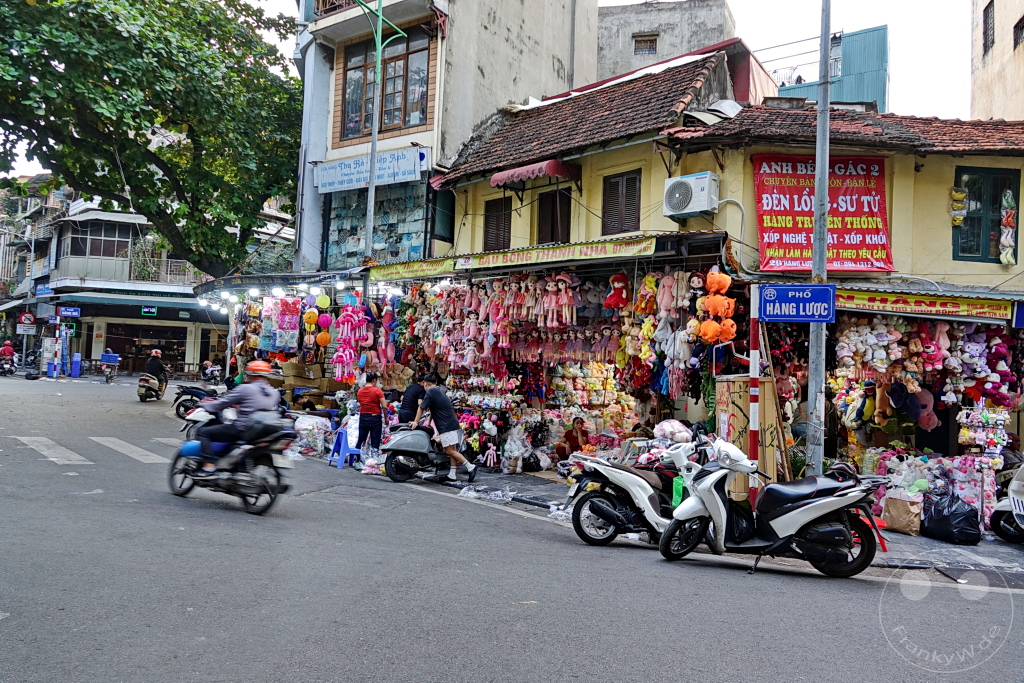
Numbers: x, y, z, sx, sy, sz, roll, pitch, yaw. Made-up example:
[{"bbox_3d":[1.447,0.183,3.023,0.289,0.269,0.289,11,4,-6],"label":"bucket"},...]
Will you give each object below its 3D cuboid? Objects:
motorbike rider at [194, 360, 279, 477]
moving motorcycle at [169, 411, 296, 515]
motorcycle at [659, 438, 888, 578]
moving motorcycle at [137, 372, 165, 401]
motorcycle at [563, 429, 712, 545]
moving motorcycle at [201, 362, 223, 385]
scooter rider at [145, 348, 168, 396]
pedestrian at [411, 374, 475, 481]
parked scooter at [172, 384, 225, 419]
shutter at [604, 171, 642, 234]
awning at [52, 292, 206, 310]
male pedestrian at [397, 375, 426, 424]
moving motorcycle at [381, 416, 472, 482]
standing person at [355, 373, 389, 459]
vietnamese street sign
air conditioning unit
[{"bbox_3d":[-2.935,0.829,7.300,0.920,1.270,0.620,1,-2,31],"label":"motorbike rider"},{"bbox_3d":[-3.050,1.256,7.356,1.900,1.060,0.700,1,-2,31],"label":"moving motorcycle"},{"bbox_3d":[2.247,1.437,5.965,1.920,1.110,0.700,2,-1,13],"label":"motorcycle"},{"bbox_3d":[-10.925,1.318,20.752,0.680,1.070,1.820,2,-2,-5],"label":"moving motorcycle"},{"bbox_3d":[1.399,1.363,6.268,1.830,1.120,0.700,2,-2,12],"label":"motorcycle"},{"bbox_3d":[-13.645,1.453,31.000,1.800,1.080,0.700,1,-2,36],"label":"moving motorcycle"},{"bbox_3d":[-10.764,0.910,20.700,0.620,1.370,0.780,2,-2,-5],"label":"scooter rider"},{"bbox_3d":[-0.908,1.140,9.050,0.850,1.440,0.520,2,-2,21],"label":"pedestrian"},{"bbox_3d":[-7.406,1.329,16.718,1.900,1.080,0.700,2,-1,-12],"label":"parked scooter"},{"bbox_3d":[1.906,-2.389,11.820,0.070,1.038,0.784,3,-2,-44],"label":"shutter"},{"bbox_3d":[-16.552,-1.787,30.500,7.200,0.750,1.500,3,-2,-26],"label":"awning"},{"bbox_3d":[-1.606,1.228,10.899,0.500,1.420,0.420,2,-1,27],"label":"male pedestrian"},{"bbox_3d":[-1.058,1.395,9.855,0.680,1.080,1.800,1,-2,43],"label":"moving motorcycle"},{"bbox_3d":[-2.170,1.168,10.551,0.520,1.500,0.320,2,-1,14],"label":"standing person"},{"bbox_3d":[2.909,-0.389,6.950,0.725,0.378,0.030,2,-1,17],"label":"vietnamese street sign"},{"bbox_3d":[2.740,-2.258,10.450,0.300,0.560,0.760,3,-2,-44],"label":"air conditioning unit"}]

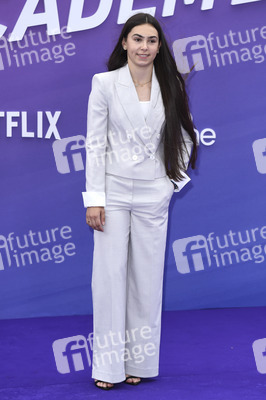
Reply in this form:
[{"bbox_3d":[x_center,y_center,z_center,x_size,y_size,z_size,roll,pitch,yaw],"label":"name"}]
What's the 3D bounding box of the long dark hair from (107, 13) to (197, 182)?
[{"bbox_3d":[0.083,-0.460,5.780,0.380,0.750,0.280,-1,6,-6],"label":"long dark hair"}]

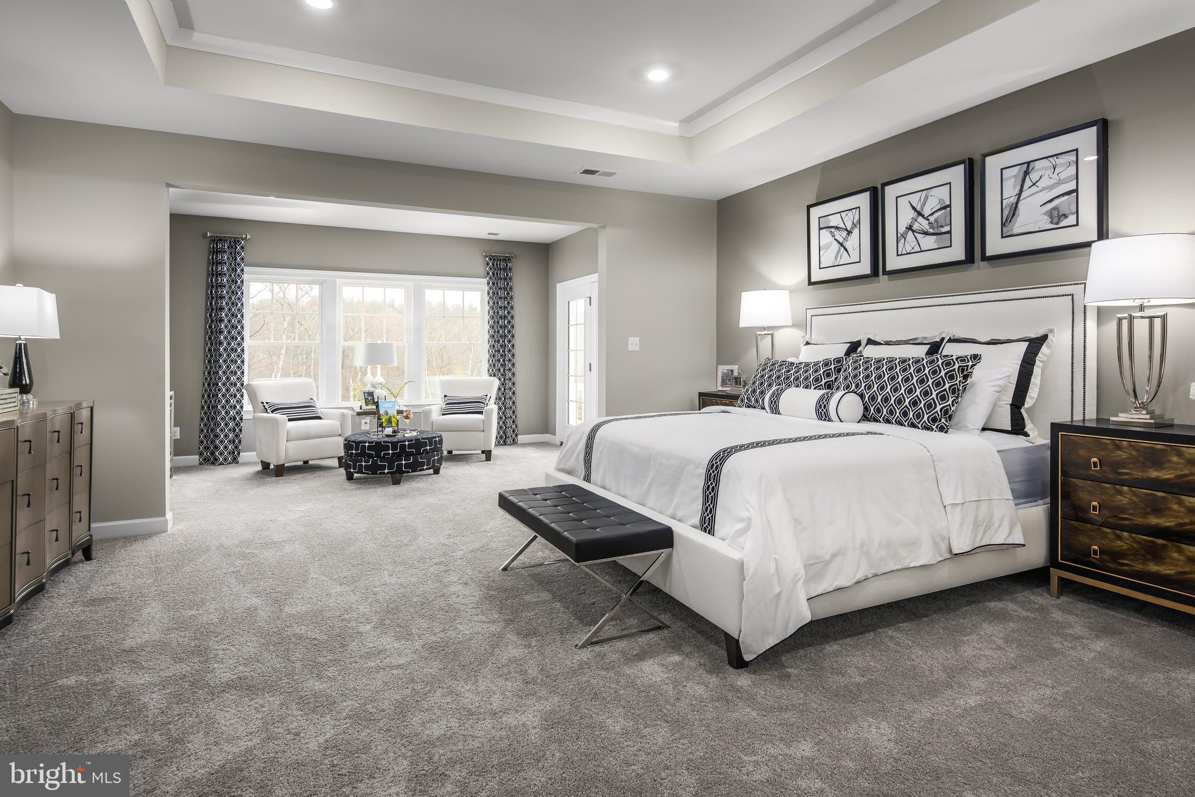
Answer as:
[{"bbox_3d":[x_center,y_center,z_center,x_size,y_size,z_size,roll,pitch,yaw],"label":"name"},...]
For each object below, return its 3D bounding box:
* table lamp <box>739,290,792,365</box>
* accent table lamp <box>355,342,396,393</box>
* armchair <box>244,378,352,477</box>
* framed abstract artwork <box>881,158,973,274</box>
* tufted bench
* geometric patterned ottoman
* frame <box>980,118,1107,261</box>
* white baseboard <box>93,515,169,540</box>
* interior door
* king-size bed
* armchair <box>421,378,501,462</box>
[{"bbox_3d":[1.401,-0.455,5.259,0.430,0.900,0.430,-1,3,-25],"label":"table lamp"},{"bbox_3d":[-2.492,-0.241,7.196,0.380,0.740,0.380,-1,3,-25],"label":"accent table lamp"},{"bbox_3d":[-3.223,0.281,6.740,0.810,0.920,0.800,2,3,40],"label":"armchair"},{"bbox_3d":[2.148,-1.170,4.146,0.040,0.644,0.638,-1,3,-25],"label":"framed abstract artwork"},{"bbox_3d":[-0.101,0.769,3.140,0.490,0.450,1.060,-1,3,-25],"label":"tufted bench"},{"bbox_3d":[-1.990,0.574,6.200,0.970,0.410,0.970,-1,3,-25],"label":"geometric patterned ottoman"},{"bbox_3d":[2.454,-1.120,3.502,0.040,0.638,0.638,-1,3,-25],"label":"frame"},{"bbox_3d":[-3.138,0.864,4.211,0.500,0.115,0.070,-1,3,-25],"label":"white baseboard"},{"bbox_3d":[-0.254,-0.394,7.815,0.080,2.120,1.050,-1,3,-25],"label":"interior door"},{"bbox_3d":[1.111,0.165,3.770,2.220,1.570,2.070,-1,3,-25],"label":"king-size bed"},{"bbox_3d":[-1.560,0.228,7.500,0.800,0.920,0.810,0,2,-1],"label":"armchair"}]

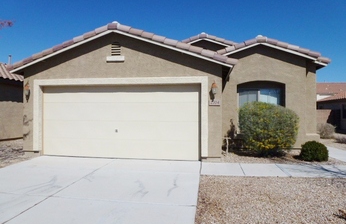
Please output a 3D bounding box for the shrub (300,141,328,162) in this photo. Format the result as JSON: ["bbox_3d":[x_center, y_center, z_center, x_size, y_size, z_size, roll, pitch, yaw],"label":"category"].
[{"bbox_3d":[3.996,1.080,6.780,0.710,0.510,0.700,0,1,9],"label":"shrub"}]

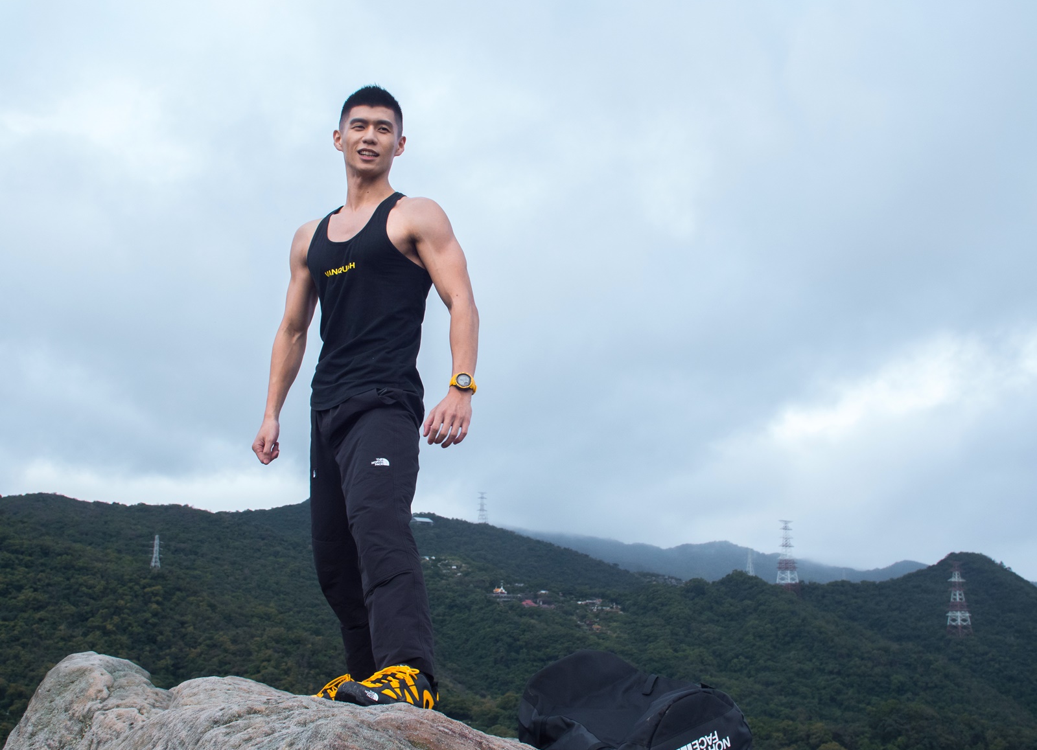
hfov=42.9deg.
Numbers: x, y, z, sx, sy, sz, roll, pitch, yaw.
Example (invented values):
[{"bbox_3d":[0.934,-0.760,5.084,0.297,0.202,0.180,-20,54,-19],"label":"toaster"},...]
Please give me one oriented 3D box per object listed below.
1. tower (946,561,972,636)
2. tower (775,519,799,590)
[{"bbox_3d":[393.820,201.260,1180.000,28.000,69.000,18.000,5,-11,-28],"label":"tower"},{"bbox_3d":[270.990,183.520,1330.000,27.000,74.000,18.000,6,-12,-31],"label":"tower"}]

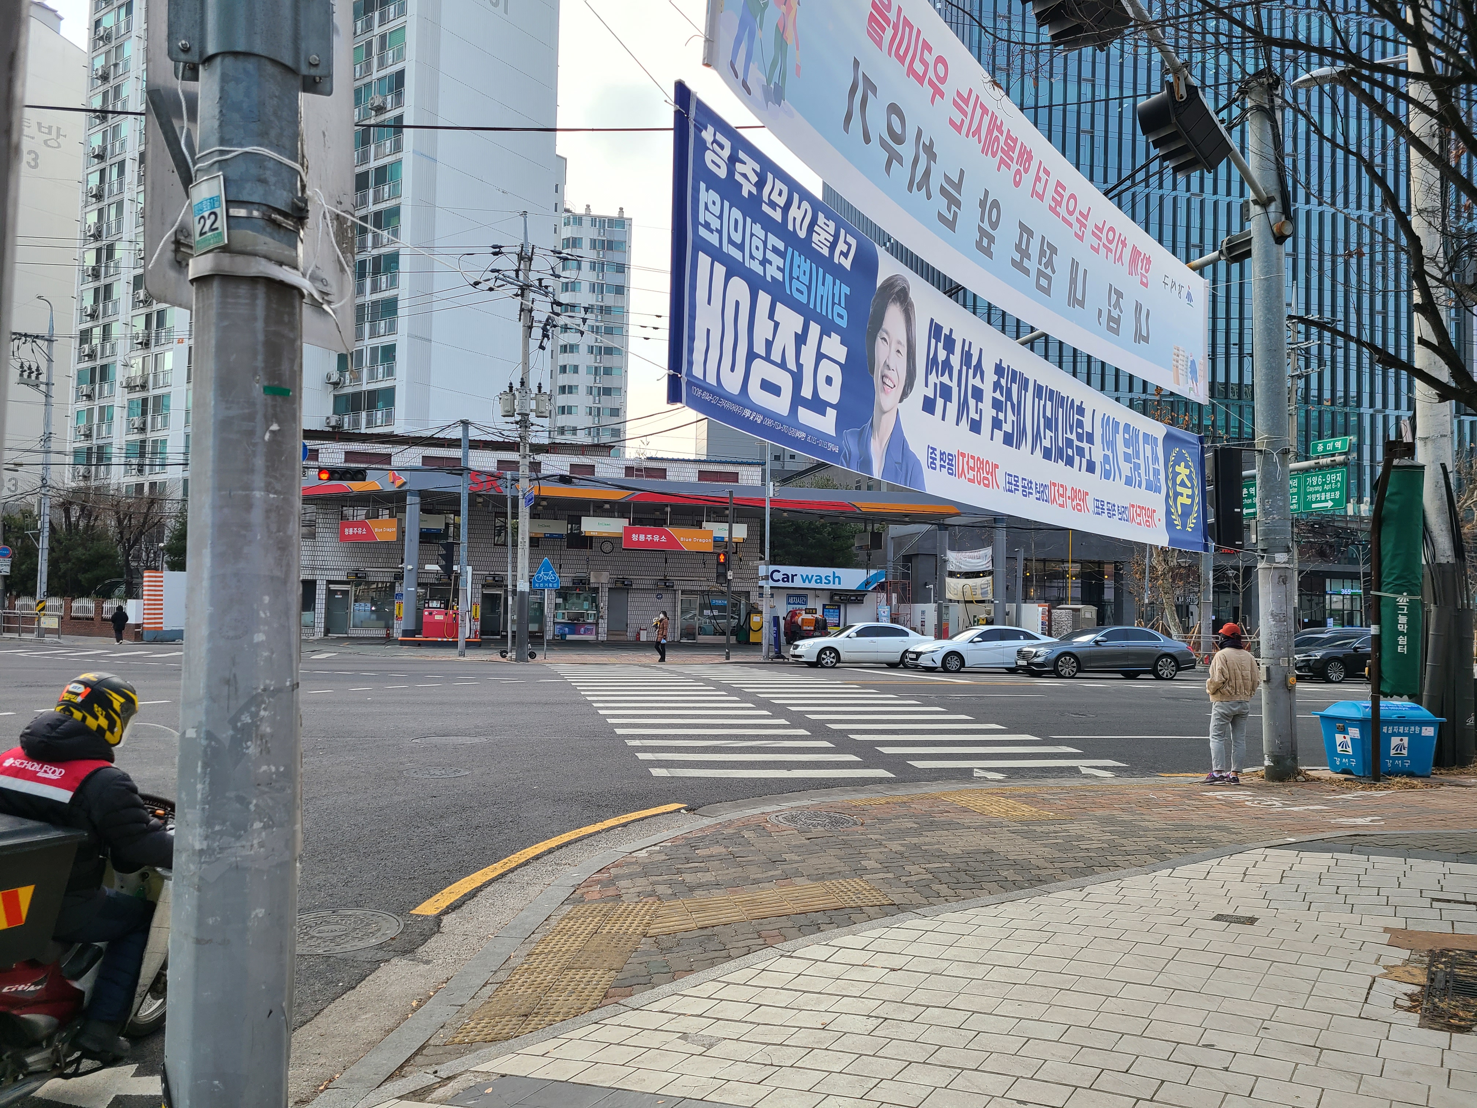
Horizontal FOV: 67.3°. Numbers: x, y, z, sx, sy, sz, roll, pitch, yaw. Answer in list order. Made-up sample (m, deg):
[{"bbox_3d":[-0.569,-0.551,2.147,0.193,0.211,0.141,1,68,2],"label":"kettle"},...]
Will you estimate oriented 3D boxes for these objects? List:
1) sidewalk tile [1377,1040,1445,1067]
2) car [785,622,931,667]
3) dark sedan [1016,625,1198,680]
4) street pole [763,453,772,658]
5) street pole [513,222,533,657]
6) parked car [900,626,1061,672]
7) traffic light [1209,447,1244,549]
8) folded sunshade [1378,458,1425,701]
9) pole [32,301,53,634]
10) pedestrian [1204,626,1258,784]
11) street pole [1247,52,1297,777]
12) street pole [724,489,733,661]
[{"bbox_3d":[2.479,1.859,4.089,0.200,0.040,0.200,-1,-3,27],"label":"sidewalk tile"},{"bbox_3d":[4.136,2.970,36.688,4.760,1.460,1.820,2,-2,-12],"label":"car"},{"bbox_3d":[10.246,2.697,31.033,4.920,1.450,1.860,2,-2,-12],"label":"dark sedan"},{"bbox_3d":[1.037,-0.042,37.729,0.200,7.286,0.200,2,-2,-13],"label":"street pole"},{"bbox_3d":[-7.194,-4.013,37.412,0.420,15.245,0.420,1,-3,0],"label":"street pole"},{"bbox_3d":[7.843,3.000,35.368,4.650,1.420,1.820,1,-3,-12],"label":"parked car"},{"bbox_3d":[4.970,-0.573,11.350,0.350,1.020,0.350,2,-2,-10],"label":"traffic light"},{"bbox_3d":[6.956,0.261,11.650,0.420,2.430,0.380,-1,-3,27],"label":"folded sunshade"},{"bbox_3d":[-29.470,-3.700,47.252,0.420,14.305,0.420,2,-2,-13],"label":"pole"},{"bbox_3d":[5.031,1.495,11.329,0.540,1.655,0.420,2,-2,-18],"label":"pedestrian"},{"bbox_3d":[5.674,-1.423,11.754,0.310,7.555,0.310,1,-3,0],"label":"street pole"},{"bbox_3d":[-0.288,0.714,37.501,0.150,5.735,0.150,2,-2,-13],"label":"street pole"}]

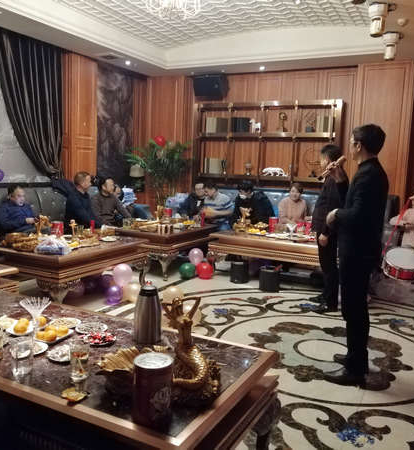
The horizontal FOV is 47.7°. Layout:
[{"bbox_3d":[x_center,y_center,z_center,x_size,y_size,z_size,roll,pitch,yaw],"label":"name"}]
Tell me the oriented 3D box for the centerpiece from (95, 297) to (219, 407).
[{"bbox_3d":[-0.185,0.423,1.733,0.400,0.330,0.260,5,7,26],"label":"centerpiece"}]

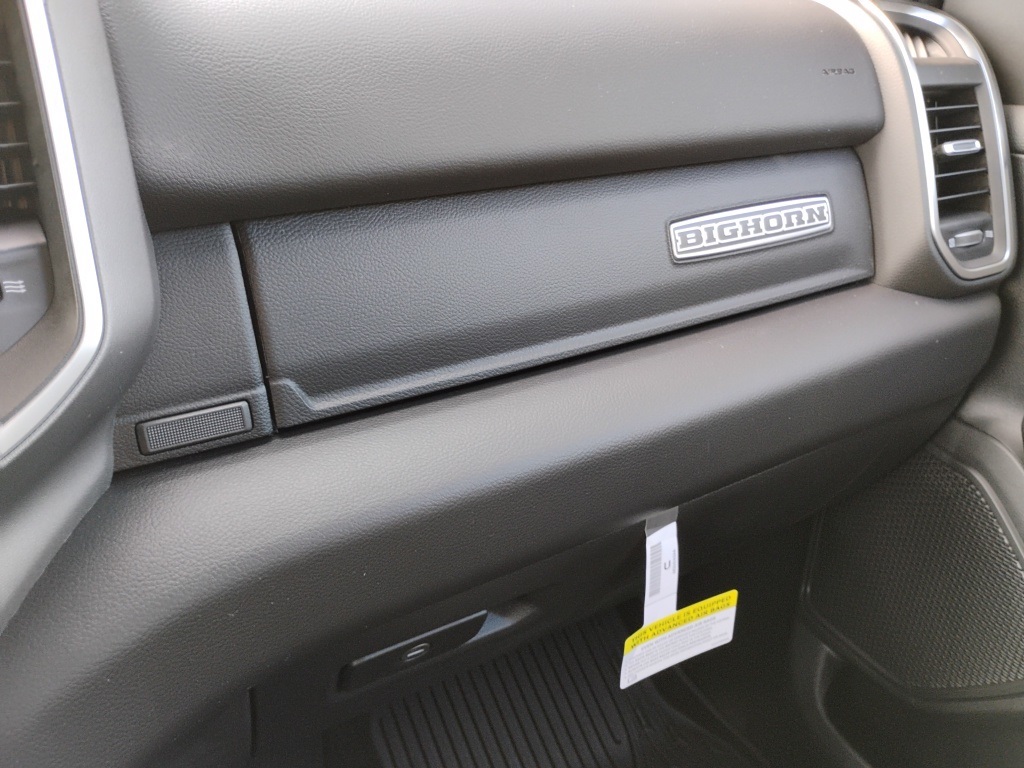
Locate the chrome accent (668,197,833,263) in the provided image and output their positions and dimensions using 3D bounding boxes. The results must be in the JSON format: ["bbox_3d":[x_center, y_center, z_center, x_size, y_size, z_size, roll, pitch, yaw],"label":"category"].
[{"bbox_3d":[0.180,-0.115,0.608,0.172,0.028,0.007,-15,12,-31],"label":"chrome accent"}]

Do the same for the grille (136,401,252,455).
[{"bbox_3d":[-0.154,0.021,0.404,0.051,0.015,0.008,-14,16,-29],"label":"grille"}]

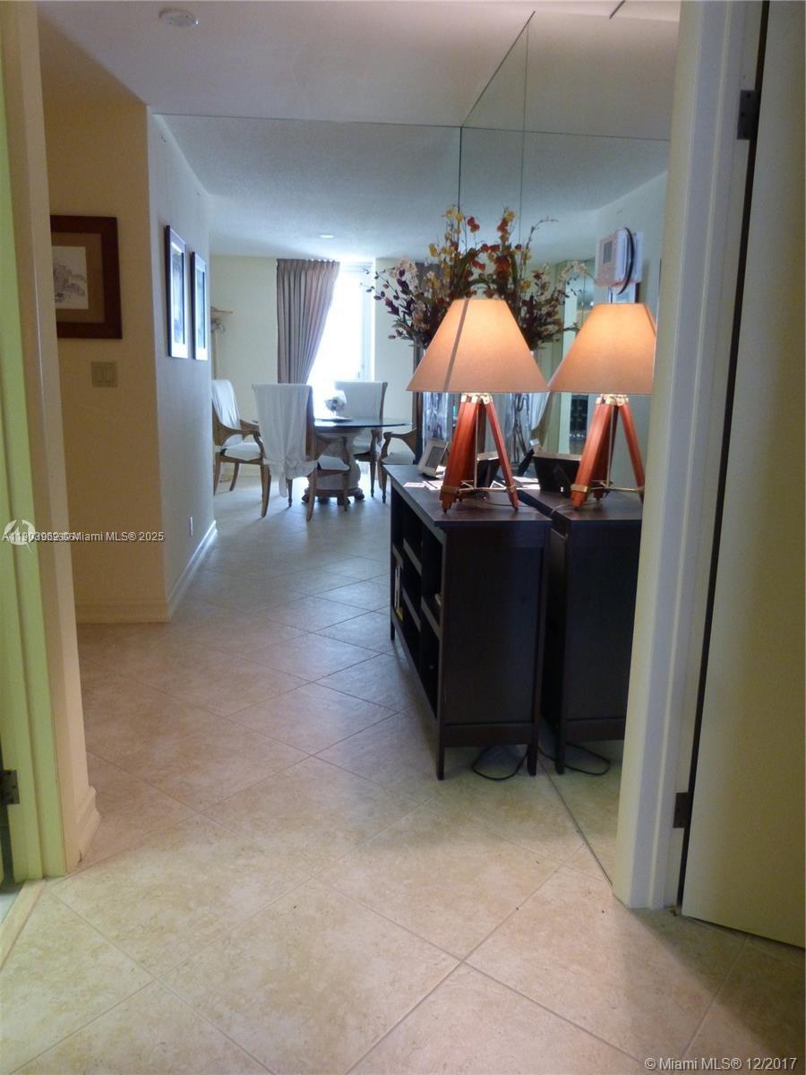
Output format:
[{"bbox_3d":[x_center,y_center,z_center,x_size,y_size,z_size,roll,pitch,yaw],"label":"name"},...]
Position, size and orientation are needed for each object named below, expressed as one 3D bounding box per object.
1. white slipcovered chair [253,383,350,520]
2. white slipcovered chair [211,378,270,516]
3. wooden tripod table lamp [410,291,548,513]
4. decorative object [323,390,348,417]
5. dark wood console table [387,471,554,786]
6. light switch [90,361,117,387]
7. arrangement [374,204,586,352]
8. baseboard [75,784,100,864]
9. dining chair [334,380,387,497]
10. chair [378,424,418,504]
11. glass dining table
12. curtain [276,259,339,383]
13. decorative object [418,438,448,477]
[{"bbox_3d":[-0.909,-0.781,6.985,0.620,1.150,0.680,6,13,21],"label":"white slipcovered chair"},{"bbox_3d":[-1.618,-0.959,7.648,0.644,1.148,0.595,3,12,7],"label":"white slipcovered chair"},{"bbox_3d":[0.235,-0.407,2.425,0.437,0.637,0.437,-1,11,-7],"label":"wooden tripod table lamp"},{"bbox_3d":[-0.663,-1.316,7.686,0.225,0.273,0.219,0,12,-7],"label":"decorative object"},{"bbox_3d":[0.171,0.207,3.040,0.364,0.820,1.446,0,12,-7],"label":"dark wood console table"},{"bbox_3d":[-1.423,-0.776,3.704,0.115,0.115,0.010,0,12,-7],"label":"light switch"},{"bbox_3d":[0.295,-1.088,3.296,0.790,0.570,0.460,0,12,-7],"label":"arrangement"},{"bbox_3d":[-0.840,0.746,2.041,0.027,0.122,0.225,0,12,-7],"label":"baseboard"},{"bbox_3d":[-0.532,-1.070,8.380,0.620,1.160,0.680,4,12,16],"label":"dining chair"},{"bbox_3d":[0.166,-0.955,7.911,0.680,1.150,0.630,3,12,10],"label":"chair"},{"bbox_3d":[-0.696,-0.760,7.821,1.550,0.775,1.550,0,12,-7],"label":"glass dining table"},{"bbox_3d":[-1.044,-1.784,8.621,0.690,2.424,0.130,0,12,-7],"label":"curtain"},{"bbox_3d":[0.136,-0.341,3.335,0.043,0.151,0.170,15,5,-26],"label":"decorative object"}]

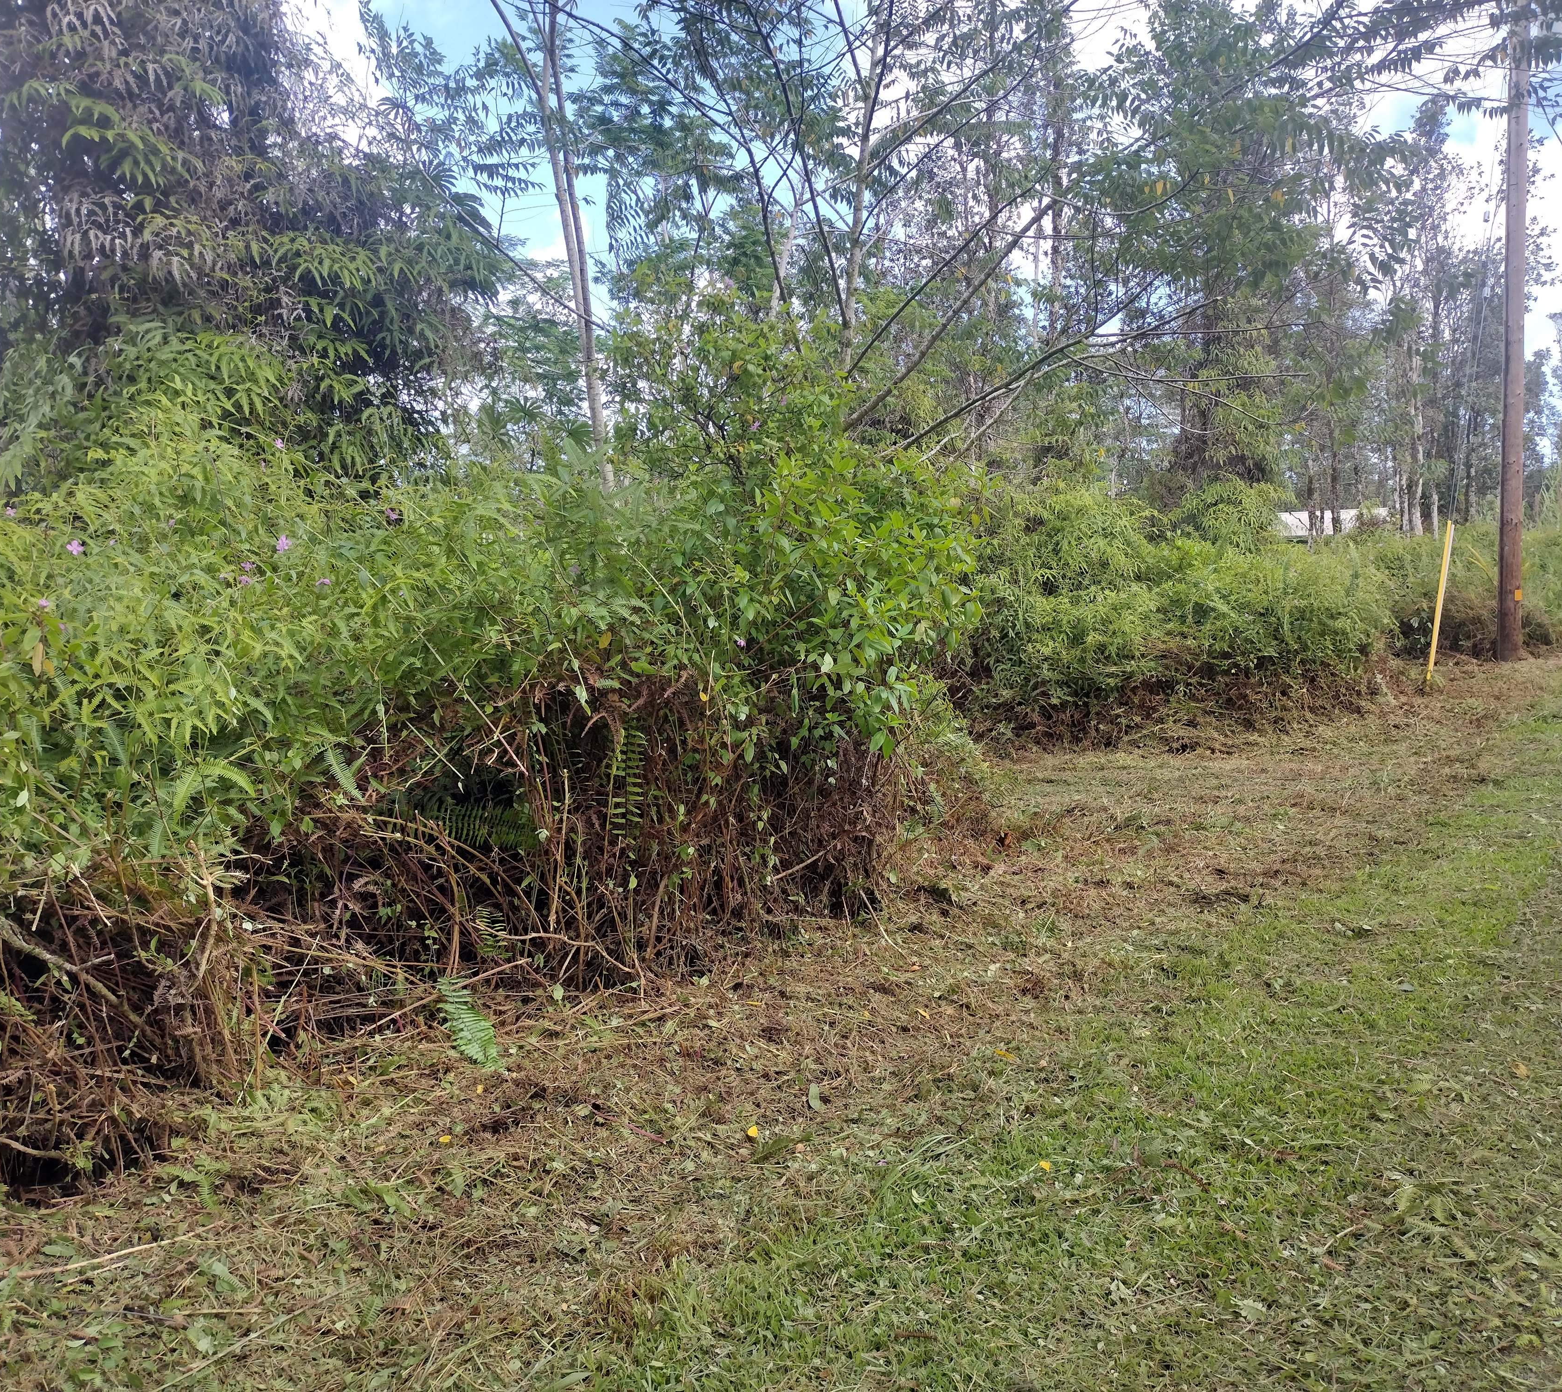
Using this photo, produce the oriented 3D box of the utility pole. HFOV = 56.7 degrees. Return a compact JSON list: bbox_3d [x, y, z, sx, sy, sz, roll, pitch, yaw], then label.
[{"bbox_3d":[10.189,-5.512,20.056,0.300,10.000,0.300,-2,5,0],"label":"utility pole"}]

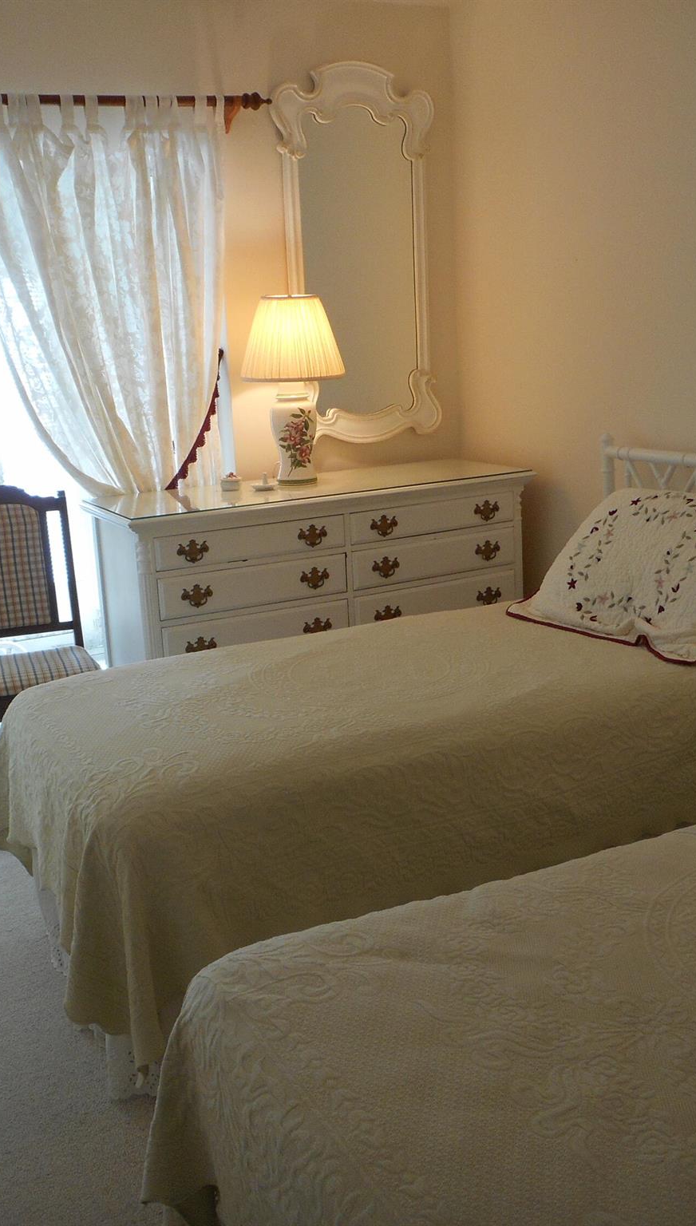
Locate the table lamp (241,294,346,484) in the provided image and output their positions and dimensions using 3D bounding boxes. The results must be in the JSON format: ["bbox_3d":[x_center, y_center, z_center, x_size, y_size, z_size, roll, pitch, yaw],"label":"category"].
[{"bbox_3d":[-0.180,-0.736,3.924,0.378,0.614,0.378,-3,13,1],"label":"table lamp"}]

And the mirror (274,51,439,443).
[{"bbox_3d":[0.038,-1.249,4.153,0.610,1.276,0.061,-9,14,-26],"label":"mirror"}]

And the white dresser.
[{"bbox_3d":[-0.081,0.029,3.995,1.420,0.917,0.553,-9,14,-26],"label":"white dresser"}]

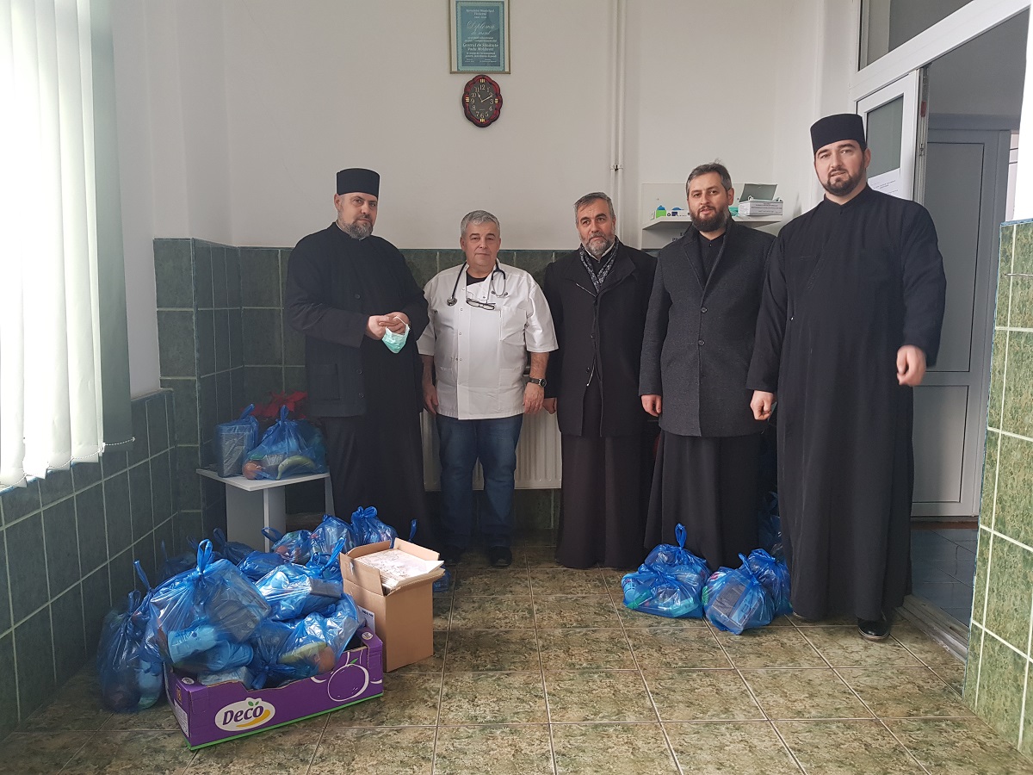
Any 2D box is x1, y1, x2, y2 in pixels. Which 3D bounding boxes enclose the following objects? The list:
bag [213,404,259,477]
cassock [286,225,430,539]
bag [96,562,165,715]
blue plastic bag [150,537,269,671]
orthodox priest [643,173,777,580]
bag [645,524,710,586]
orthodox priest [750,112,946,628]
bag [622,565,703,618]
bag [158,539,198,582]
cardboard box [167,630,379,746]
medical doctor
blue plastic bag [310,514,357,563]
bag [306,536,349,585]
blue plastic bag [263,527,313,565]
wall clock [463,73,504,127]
[{"bbox_3d":[-1.199,0.222,3.314,0.170,0.310,0.160,-4,7,-28],"label":"bag"},{"bbox_3d":[-0.737,0.053,3.590,0.630,1.580,0.460,-2,7,-17],"label":"cassock"},{"bbox_3d":[-1.205,0.791,2.470,0.220,0.380,0.240,-3,8,-27],"label":"bag"},{"bbox_3d":[-0.935,0.672,2.406,0.350,0.370,0.280,-2,7,-18],"label":"blue plastic bag"},{"bbox_3d":[0.888,-0.065,3.603,0.580,1.870,0.380,1,7,12],"label":"orthodox priest"},{"bbox_3d":[0.693,0.757,3.330,0.270,0.300,0.240,0,7,-2],"label":"bag"},{"bbox_3d":[1.245,-0.052,3.014,0.700,1.930,0.460,2,7,20],"label":"orthodox priest"},{"bbox_3d":[0.590,0.808,3.186,0.310,0.180,0.240,0,7,0],"label":"bag"},{"bbox_3d":[-1.403,0.755,3.289,0.260,0.310,0.240,-2,7,-17],"label":"bag"},{"bbox_3d":[-0.781,0.909,2.520,0.585,0.180,0.390,-4,8,-32],"label":"cardboard box"},{"bbox_3d":[-0.148,0.003,3.716,0.650,1.655,0.350,0,7,-3],"label":"medical doctor"},{"bbox_3d":[-0.745,0.716,3.196,0.250,0.360,0.240,0,7,0],"label":"blue plastic bag"},{"bbox_3d":[-0.700,0.745,2.947,0.250,0.360,0.230,0,7,0],"label":"bag"},{"bbox_3d":[-0.900,0.742,3.139,0.250,0.320,0.240,0,7,0],"label":"blue plastic bag"},{"bbox_3d":[-0.172,-1.443,3.913,0.205,0.260,0.040,-1,7,-4],"label":"wall clock"}]

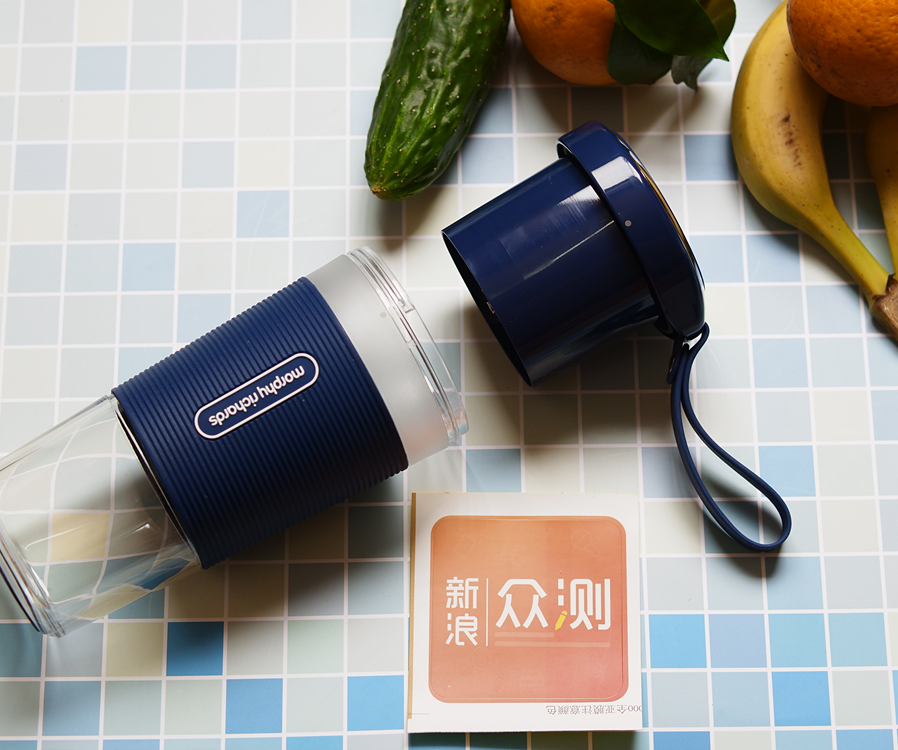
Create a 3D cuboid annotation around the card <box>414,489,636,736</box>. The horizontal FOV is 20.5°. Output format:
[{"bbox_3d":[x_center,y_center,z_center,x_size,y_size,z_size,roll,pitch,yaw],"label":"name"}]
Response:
[{"bbox_3d":[0.029,0.089,0.934,0.086,0.003,0.094,0,68,0],"label":"card"}]

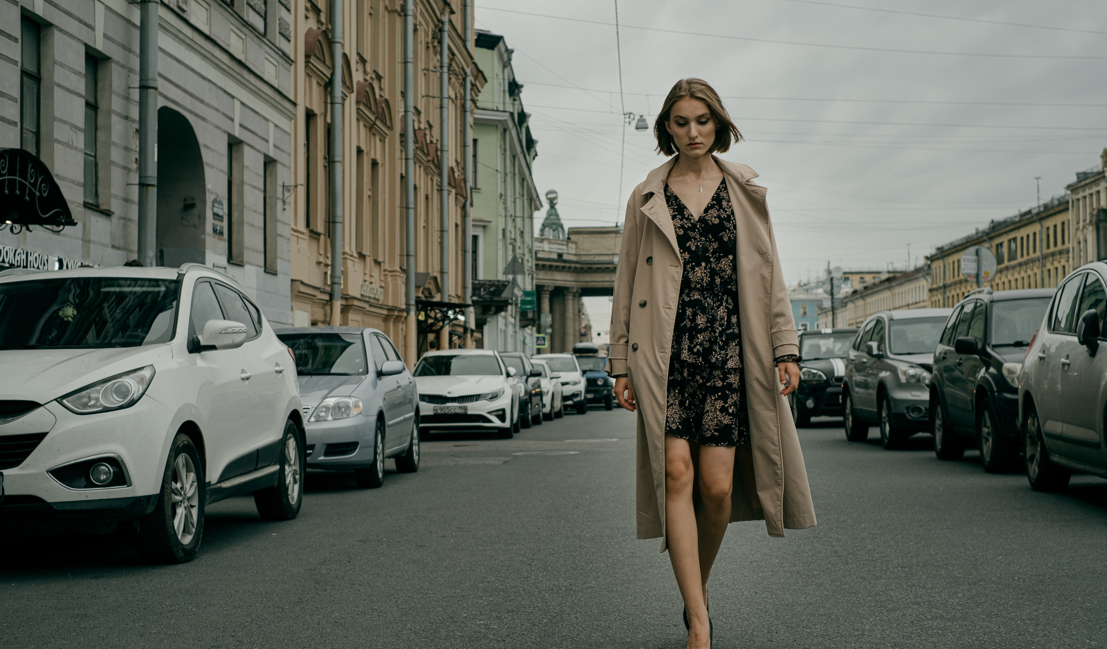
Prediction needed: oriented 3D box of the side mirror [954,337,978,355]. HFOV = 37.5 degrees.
[{"bbox_3d":[3.890,0.200,15.400,0.205,0.175,0.140,0,-2,6],"label":"side mirror"}]

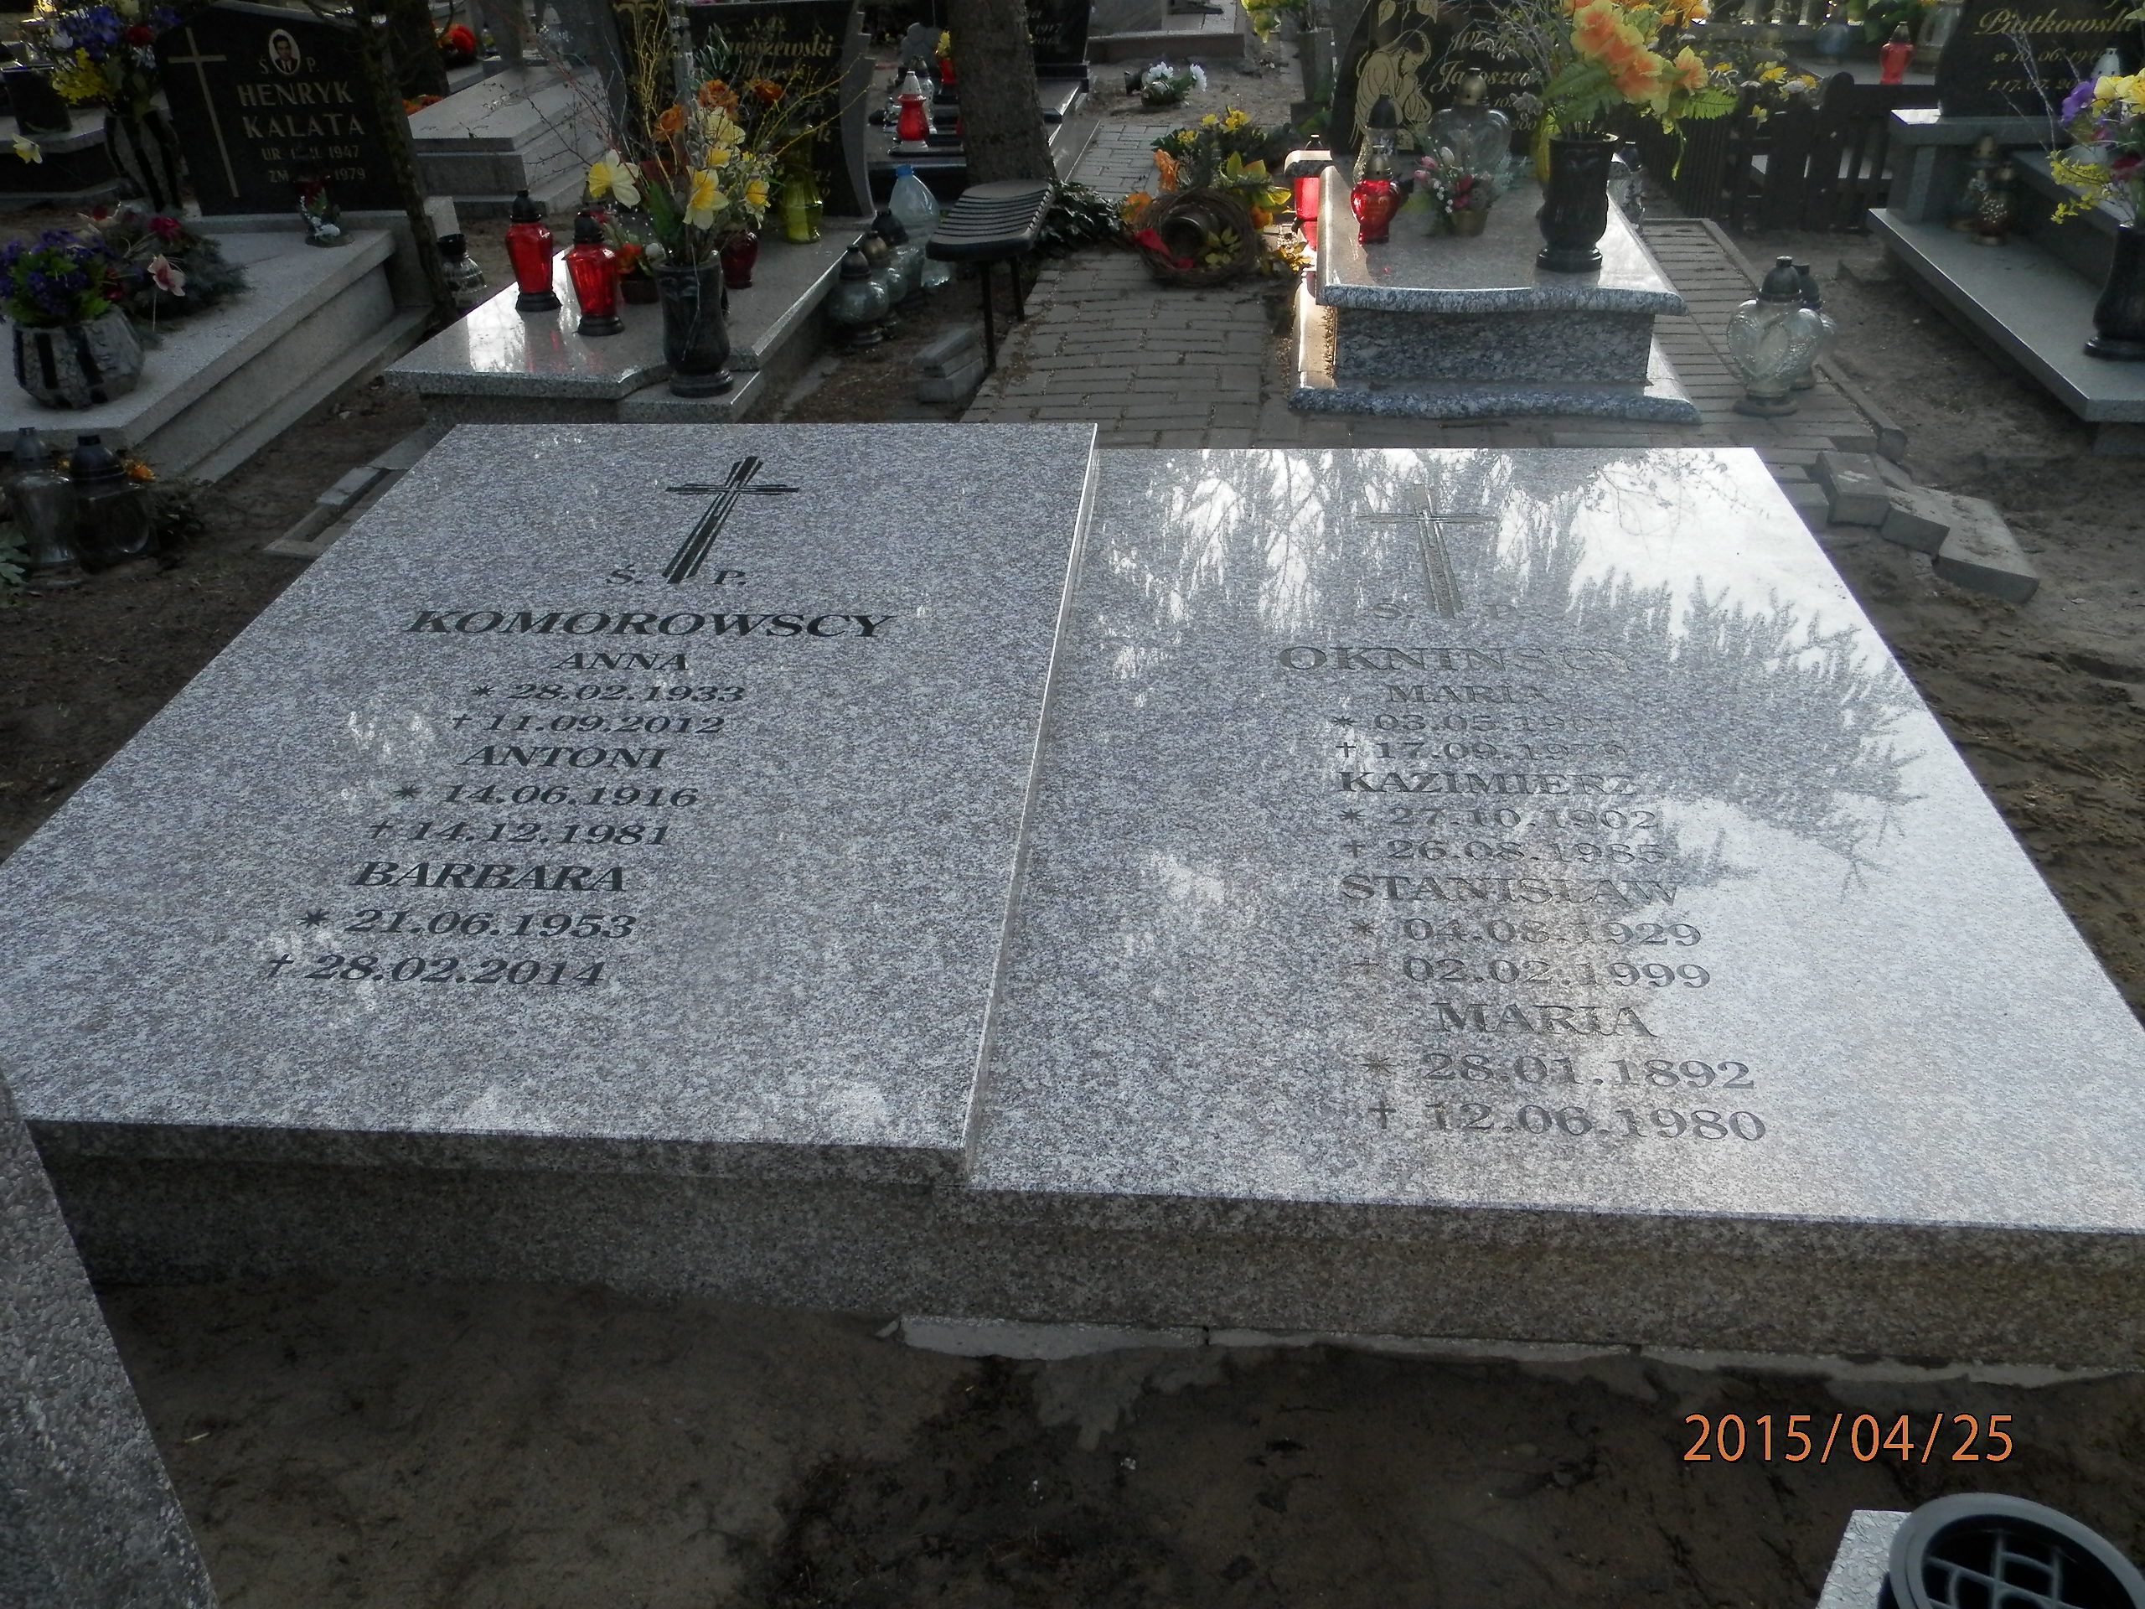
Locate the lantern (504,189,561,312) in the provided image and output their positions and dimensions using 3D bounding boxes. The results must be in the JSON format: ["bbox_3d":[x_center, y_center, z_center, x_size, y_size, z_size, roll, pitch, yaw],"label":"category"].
[{"bbox_3d":[-1.308,-1.332,4.172,0.113,0.271,0.113,1,30,5],"label":"lantern"}]

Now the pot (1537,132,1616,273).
[{"bbox_3d":[1.131,-1.350,3.885,0.149,0.274,0.149,3,30,8],"label":"pot"}]

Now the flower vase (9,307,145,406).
[{"bbox_3d":[-2.000,-0.891,3.478,0.240,0.163,0.240,-18,35,-25],"label":"flower vase"}]

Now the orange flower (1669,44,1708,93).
[{"bbox_3d":[1.320,-1.579,3.720,0.070,0.085,0.085,22,38,33],"label":"orange flower"}]

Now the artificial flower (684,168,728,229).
[{"bbox_3d":[-0.752,-1.244,3.562,0.085,0.112,0.065,5,31,12],"label":"artificial flower"}]

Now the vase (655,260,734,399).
[{"bbox_3d":[-0.811,-1.022,3.713,0.144,0.267,0.144,-1,30,1],"label":"vase"}]

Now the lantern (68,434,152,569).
[{"bbox_3d":[-1.846,-0.583,3.315,0.130,0.255,0.130,-23,38,-32],"label":"lantern"}]

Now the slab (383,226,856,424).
[{"bbox_3d":[-1.040,-1.172,4.338,0.794,0.185,1.438,1,30,5],"label":"slab"}]

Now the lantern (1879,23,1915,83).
[{"bbox_3d":[2.882,-2.614,6.055,0.121,0.203,0.103,3,30,8],"label":"lantern"}]

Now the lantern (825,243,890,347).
[{"bbox_3d":[-0.552,-1.323,4.515,0.166,0.244,0.166,1,30,5],"label":"lantern"}]

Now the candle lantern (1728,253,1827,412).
[{"bbox_3d":[1.516,-1.015,3.747,0.205,0.320,0.140,14,34,24],"label":"candle lantern"}]

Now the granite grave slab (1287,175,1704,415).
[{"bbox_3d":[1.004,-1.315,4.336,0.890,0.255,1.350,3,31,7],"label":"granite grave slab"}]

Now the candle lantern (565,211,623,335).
[{"bbox_3d":[-1.091,-1.211,3.952,0.115,0.265,0.115,-1,31,0],"label":"candle lantern"}]

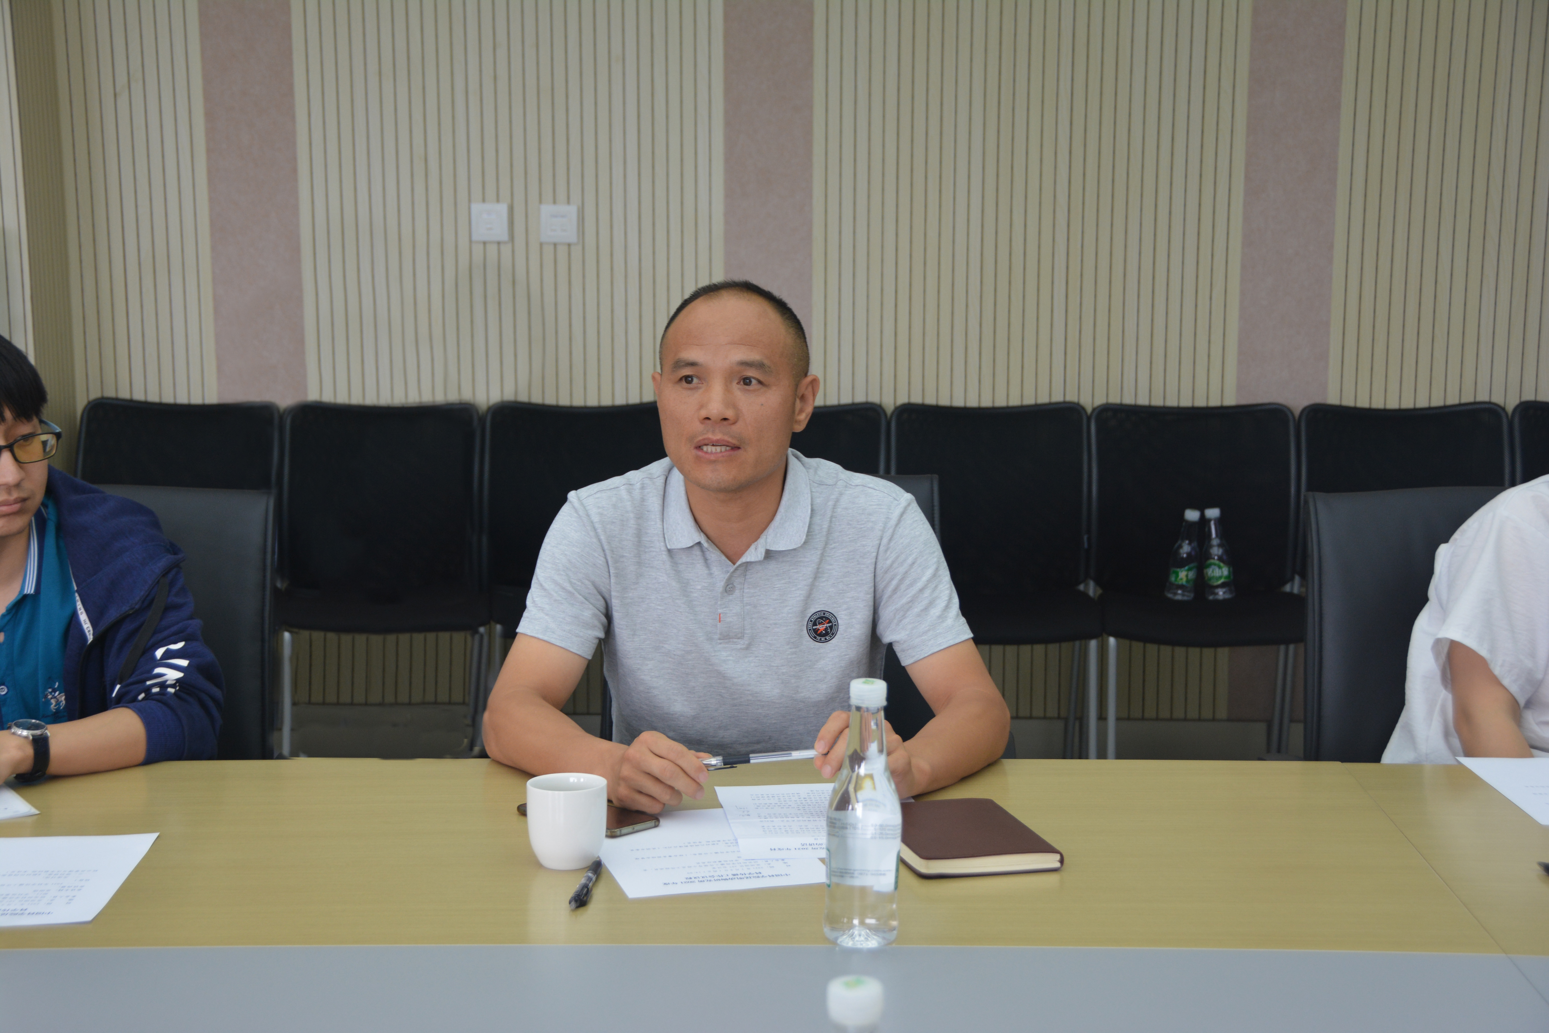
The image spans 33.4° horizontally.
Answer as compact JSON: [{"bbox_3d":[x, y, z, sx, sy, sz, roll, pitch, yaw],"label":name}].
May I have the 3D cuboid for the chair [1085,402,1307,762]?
[{"bbox_3d":[0.942,0.197,5.723,0.465,0.860,0.580,1,8,5],"label":"chair"}]

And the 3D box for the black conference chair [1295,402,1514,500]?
[{"bbox_3d":[1.405,0.200,5.707,0.465,0.860,0.580,1,8,5],"label":"black conference chair"}]

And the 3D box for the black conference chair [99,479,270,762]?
[{"bbox_3d":[-0.894,0.484,3.286,0.580,1.000,0.640,0,8,3],"label":"black conference chair"}]

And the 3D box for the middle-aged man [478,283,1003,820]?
[{"bbox_3d":[-0.034,0.368,3.087,0.610,1.290,0.660,1,8,5],"label":"middle-aged man"}]

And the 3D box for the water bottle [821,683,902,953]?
[{"bbox_3d":[0.078,0.261,2.295,0.067,0.234,0.067,0,8,0],"label":"water bottle"}]

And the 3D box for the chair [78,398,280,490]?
[{"bbox_3d":[-1.330,0.183,5.799,0.465,0.860,0.580,-1,8,-4],"label":"chair"}]

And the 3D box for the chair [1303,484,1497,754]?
[{"bbox_3d":[0.932,0.486,3.286,0.580,1.000,0.640,0,8,-3],"label":"chair"}]

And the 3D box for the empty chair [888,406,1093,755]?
[{"bbox_3d":[0.488,0.194,5.738,0.465,0.860,0.580,0,8,2],"label":"empty chair"}]

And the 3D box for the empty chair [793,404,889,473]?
[{"bbox_3d":[0.036,0.192,5.753,0.465,0.860,0.580,0,8,0],"label":"empty chair"}]

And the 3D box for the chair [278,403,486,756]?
[{"bbox_3d":[-0.872,0.186,5.784,0.465,0.860,0.580,-1,8,-4],"label":"chair"}]

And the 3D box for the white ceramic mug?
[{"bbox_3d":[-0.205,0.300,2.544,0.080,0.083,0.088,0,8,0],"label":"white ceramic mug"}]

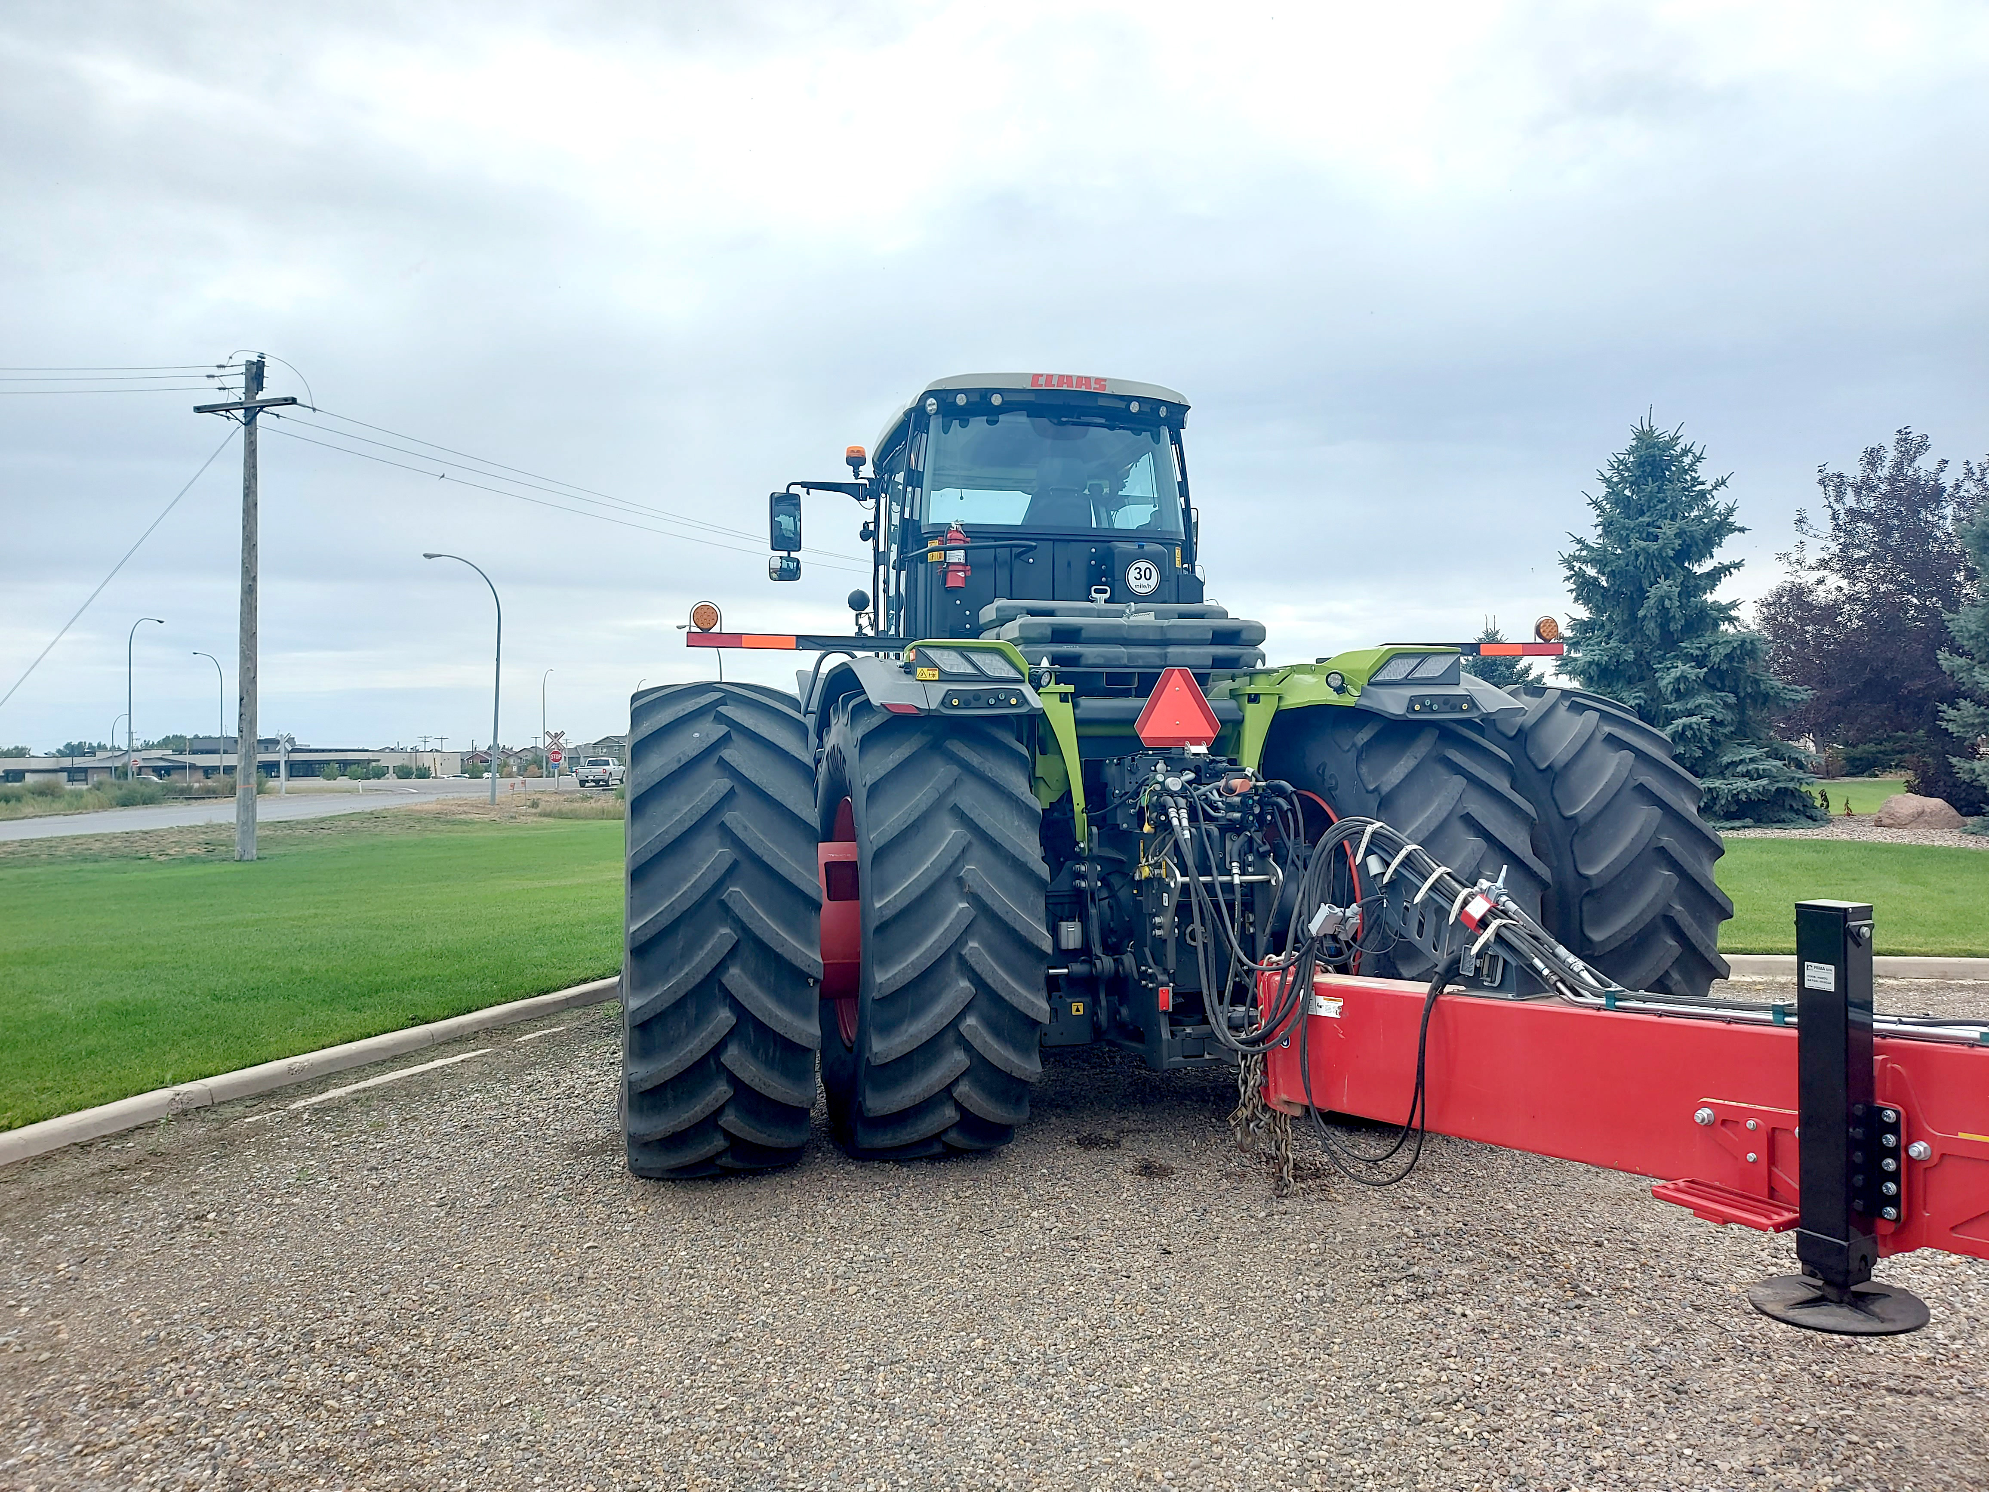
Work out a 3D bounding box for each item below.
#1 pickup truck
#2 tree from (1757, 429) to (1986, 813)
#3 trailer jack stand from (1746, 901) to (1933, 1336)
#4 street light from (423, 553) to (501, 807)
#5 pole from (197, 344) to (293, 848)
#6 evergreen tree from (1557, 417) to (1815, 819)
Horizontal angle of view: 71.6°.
[{"bbox_3d":[-24.555,1.549,86.311,2.030,1.920,5.800,0,-1,-4],"label":"pickup truck"},{"bbox_3d":[23.213,-3.285,36.059,6.400,10.020,6.400,-1,-1,33],"label":"tree"},{"bbox_3d":[2.662,1.133,4.364,0.490,1.266,0.490,0,-1,-31],"label":"trailer jack stand"},{"bbox_3d":[-19.674,-2.456,50.951,2.860,9.400,0.320,0,-1,-5],"label":"street light"},{"bbox_3d":[-13.247,-2.419,24.452,2.150,8.880,0.450,0,-1,15],"label":"pole"},{"bbox_3d":[15.441,-2.938,32.055,6.600,9.370,6.600,0,-1,26],"label":"evergreen tree"}]

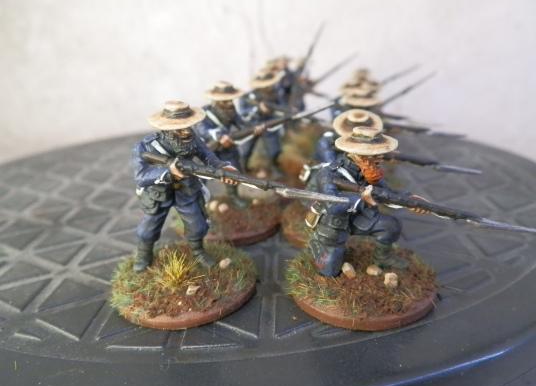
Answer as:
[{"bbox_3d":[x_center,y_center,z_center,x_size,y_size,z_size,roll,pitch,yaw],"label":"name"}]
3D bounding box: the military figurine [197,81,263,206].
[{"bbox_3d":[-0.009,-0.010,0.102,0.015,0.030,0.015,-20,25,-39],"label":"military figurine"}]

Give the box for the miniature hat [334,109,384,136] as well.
[{"bbox_3d":[0.018,-0.015,0.086,0.010,0.003,0.010,-2,41,2],"label":"miniature hat"}]

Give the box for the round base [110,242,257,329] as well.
[{"bbox_3d":[-0.015,0.015,0.079,0.025,0.004,0.025,-3,19,1],"label":"round base"}]

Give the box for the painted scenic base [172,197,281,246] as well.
[{"bbox_3d":[-0.009,0.006,0.105,0.025,0.004,0.025,-3,19,1],"label":"painted scenic base"}]

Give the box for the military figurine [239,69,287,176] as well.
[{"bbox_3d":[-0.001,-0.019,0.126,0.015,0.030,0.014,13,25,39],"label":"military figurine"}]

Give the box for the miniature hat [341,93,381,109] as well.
[{"bbox_3d":[0.024,-0.025,0.111,0.010,0.003,0.010,9,31,27],"label":"miniature hat"}]

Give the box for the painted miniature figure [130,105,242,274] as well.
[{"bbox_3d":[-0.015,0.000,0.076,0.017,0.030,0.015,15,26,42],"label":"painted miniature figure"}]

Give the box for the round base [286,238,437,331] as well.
[{"bbox_3d":[0.016,0.015,0.076,0.025,0.004,0.025,-3,19,1],"label":"round base"}]

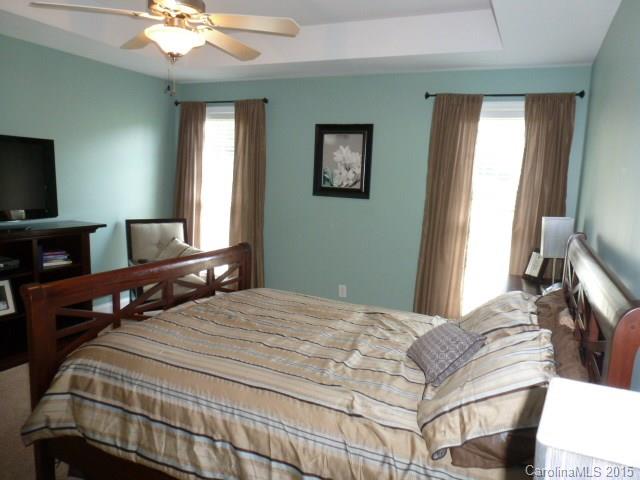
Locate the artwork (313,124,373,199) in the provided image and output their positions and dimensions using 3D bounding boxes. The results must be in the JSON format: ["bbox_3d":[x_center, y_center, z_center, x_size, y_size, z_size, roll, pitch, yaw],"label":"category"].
[{"bbox_3d":[0.210,-0.744,4.198,0.589,0.684,0.035,7,9,25],"label":"artwork"}]

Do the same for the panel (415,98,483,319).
[{"bbox_3d":[1.074,-0.139,3.773,0.405,2.131,0.100,7,9,25],"label":"panel"}]

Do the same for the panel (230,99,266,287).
[{"bbox_3d":[-0.763,-0.370,4.644,0.447,2.139,0.100,7,9,25],"label":"panel"}]

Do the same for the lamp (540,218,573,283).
[{"bbox_3d":[1.610,0.091,3.029,0.190,0.488,0.190,7,9,25],"label":"lamp"}]

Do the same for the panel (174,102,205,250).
[{"bbox_3d":[-1.465,-0.450,4.978,0.436,2.125,0.100,7,9,25],"label":"panel"}]

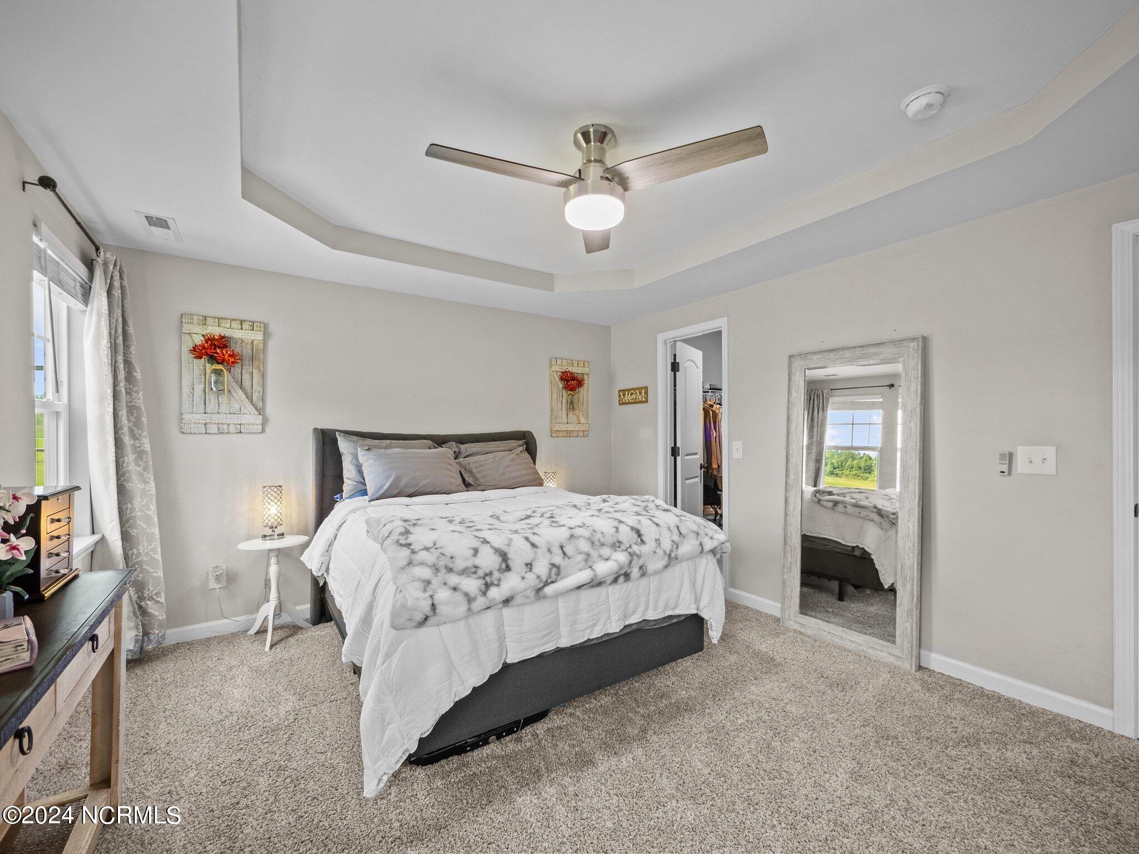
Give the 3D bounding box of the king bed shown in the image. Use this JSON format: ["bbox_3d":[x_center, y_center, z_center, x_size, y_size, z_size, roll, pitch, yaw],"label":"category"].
[{"bbox_3d":[-0.490,0.660,2.830,1.832,1.296,2.021,0,0,-34],"label":"king bed"}]

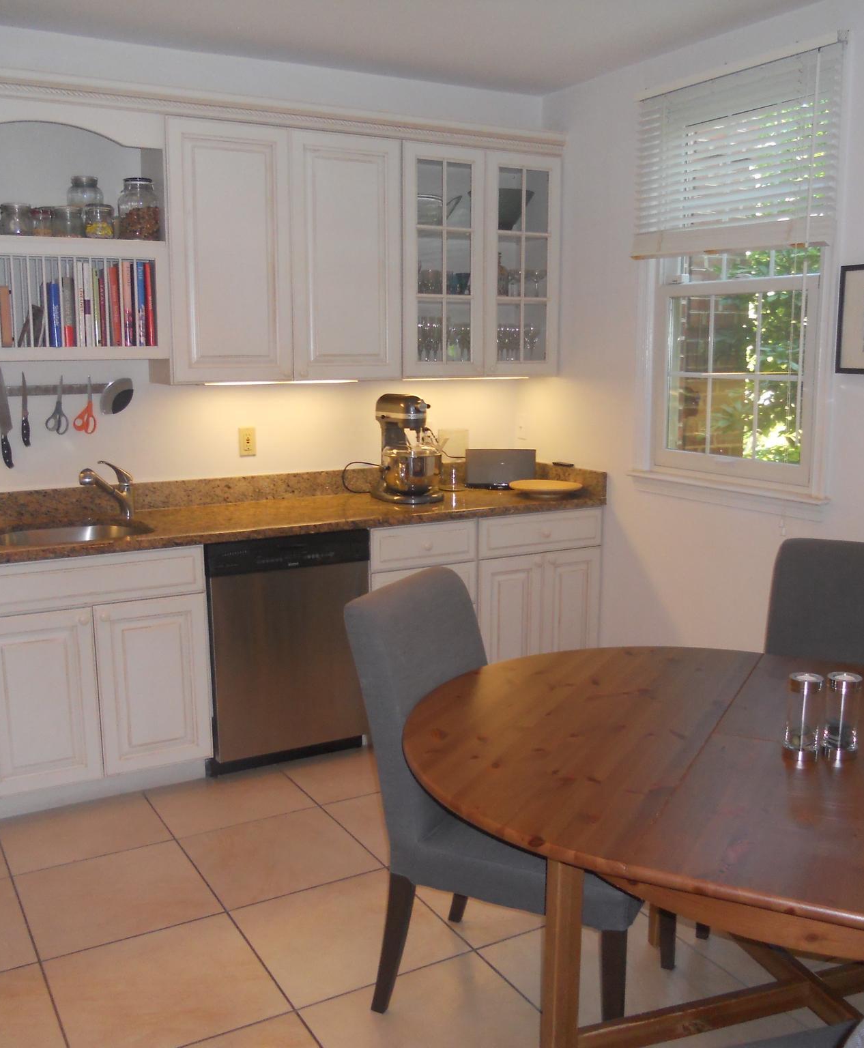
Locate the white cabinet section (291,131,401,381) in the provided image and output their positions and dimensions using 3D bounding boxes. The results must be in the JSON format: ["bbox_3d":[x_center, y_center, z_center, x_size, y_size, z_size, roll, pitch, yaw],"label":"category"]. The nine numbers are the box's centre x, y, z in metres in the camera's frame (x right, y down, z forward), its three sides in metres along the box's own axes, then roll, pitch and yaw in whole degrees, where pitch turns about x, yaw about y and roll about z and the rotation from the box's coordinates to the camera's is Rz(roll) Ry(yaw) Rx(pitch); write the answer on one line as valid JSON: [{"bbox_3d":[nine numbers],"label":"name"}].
[{"bbox_3d":[-0.381,-1.000,4.154,0.443,0.877,0.310,-5,12,-28],"label":"white cabinet section"}]

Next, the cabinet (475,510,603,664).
[{"bbox_3d":[0.282,0.329,4.615,0.592,0.872,0.630,-5,11,-28],"label":"cabinet"}]

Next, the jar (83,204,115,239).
[{"bbox_3d":[-1.132,-1.025,3.707,0.100,0.118,0.100,-6,12,-28],"label":"jar"}]

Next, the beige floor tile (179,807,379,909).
[{"bbox_3d":[-0.465,1.003,3.301,0.485,0.010,0.490,-5,11,-28],"label":"beige floor tile"}]

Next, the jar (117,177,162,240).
[{"bbox_3d":[-1.015,-1.082,3.751,0.142,0.217,0.142,0,10,0],"label":"jar"}]

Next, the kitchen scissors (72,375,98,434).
[{"bbox_3d":[-1.267,-0.437,3.985,0.085,0.213,0.015,-5,11,-28],"label":"kitchen scissors"}]

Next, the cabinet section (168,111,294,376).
[{"bbox_3d":[-0.770,-0.963,3.942,0.445,0.877,0.310,-5,12,-28],"label":"cabinet section"}]

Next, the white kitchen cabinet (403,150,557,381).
[{"bbox_3d":[0.130,-1.051,4.458,0.735,0.890,0.335,-5,11,-28],"label":"white kitchen cabinet"}]

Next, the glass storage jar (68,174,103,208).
[{"bbox_3d":[-1.209,-1.096,3.815,0.122,0.228,0.122,-5,11,-28],"label":"glass storage jar"}]

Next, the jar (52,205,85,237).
[{"bbox_3d":[-1.237,-1.021,3.708,0.110,0.115,0.110,-5,11,-28],"label":"jar"}]

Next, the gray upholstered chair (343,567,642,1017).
[{"bbox_3d":[0.217,0.645,2.567,0.640,0.985,0.540,5,11,25],"label":"gray upholstered chair"}]

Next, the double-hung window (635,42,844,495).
[{"bbox_3d":[1.008,-0.822,3.701,0.120,1.375,0.950,-5,11,-28],"label":"double-hung window"}]

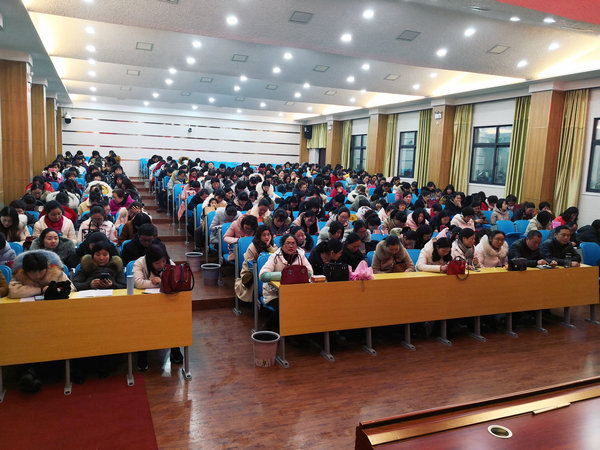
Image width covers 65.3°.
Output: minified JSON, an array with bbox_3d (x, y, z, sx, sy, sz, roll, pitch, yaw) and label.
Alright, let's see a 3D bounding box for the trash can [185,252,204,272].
[{"bbox_3d":[-1.746,0.622,7.729,0.285,0.280,0.285,0,8,-23],"label":"trash can"}]

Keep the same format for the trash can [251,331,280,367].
[{"bbox_3d":[-0.326,1.188,4.447,0.274,0.262,0.274,3,7,0],"label":"trash can"}]

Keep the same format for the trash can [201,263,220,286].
[{"bbox_3d":[-1.320,0.745,6.942,0.285,0.280,0.285,0,8,-23],"label":"trash can"}]

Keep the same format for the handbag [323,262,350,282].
[{"bbox_3d":[0.361,0.444,4.610,0.265,0.195,0.120,0,8,-23],"label":"handbag"}]

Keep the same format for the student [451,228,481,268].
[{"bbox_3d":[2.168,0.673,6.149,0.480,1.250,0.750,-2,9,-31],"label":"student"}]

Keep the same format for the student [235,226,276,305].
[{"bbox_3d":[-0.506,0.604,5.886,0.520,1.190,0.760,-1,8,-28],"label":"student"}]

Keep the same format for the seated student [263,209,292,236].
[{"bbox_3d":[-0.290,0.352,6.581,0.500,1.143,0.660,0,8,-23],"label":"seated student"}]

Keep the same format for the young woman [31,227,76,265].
[{"bbox_3d":[-2.487,0.602,4.705,0.500,1.140,0.660,-1,8,-26],"label":"young woman"}]

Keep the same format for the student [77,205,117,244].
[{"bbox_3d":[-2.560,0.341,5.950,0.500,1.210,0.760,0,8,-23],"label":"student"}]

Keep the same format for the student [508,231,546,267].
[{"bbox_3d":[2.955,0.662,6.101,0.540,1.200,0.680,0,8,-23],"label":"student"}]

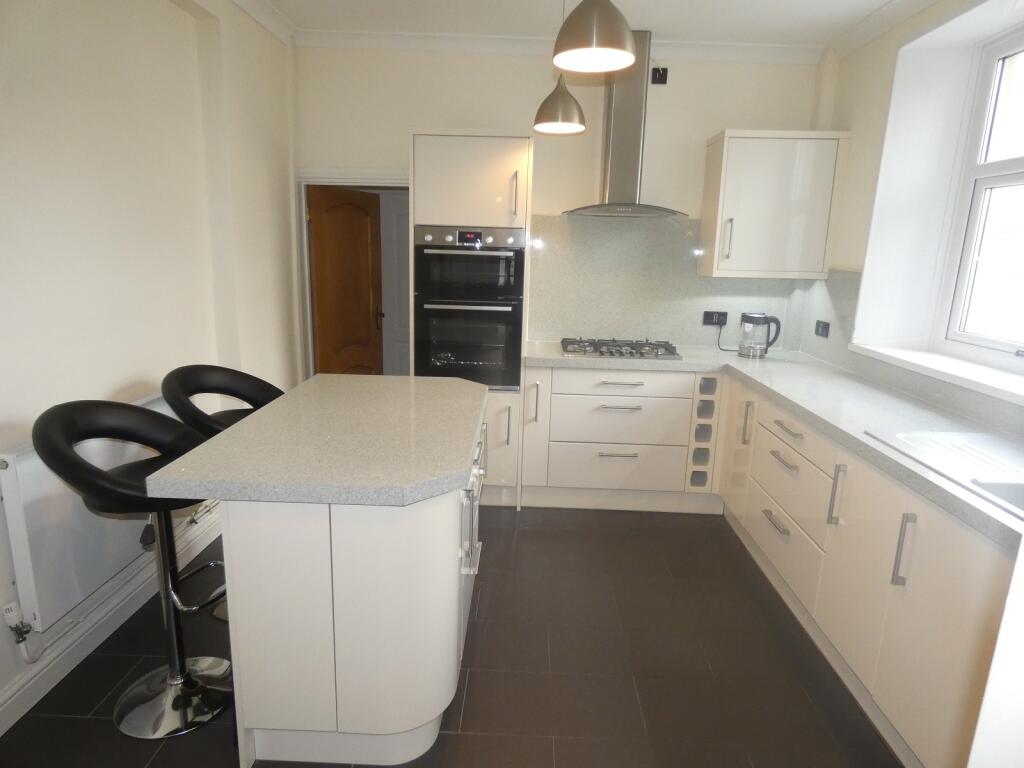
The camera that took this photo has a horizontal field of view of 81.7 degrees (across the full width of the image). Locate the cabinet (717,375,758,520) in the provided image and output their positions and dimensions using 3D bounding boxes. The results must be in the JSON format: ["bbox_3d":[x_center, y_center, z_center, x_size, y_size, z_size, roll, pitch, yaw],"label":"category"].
[{"bbox_3d":[1.472,0.355,3.131,0.560,0.720,0.420,2,13,1],"label":"cabinet"}]

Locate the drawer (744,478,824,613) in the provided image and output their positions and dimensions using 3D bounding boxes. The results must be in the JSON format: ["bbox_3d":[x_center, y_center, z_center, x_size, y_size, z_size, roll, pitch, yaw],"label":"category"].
[{"bbox_3d":[1.416,0.689,2.612,0.480,0.280,0.790,2,13,2],"label":"drawer"}]

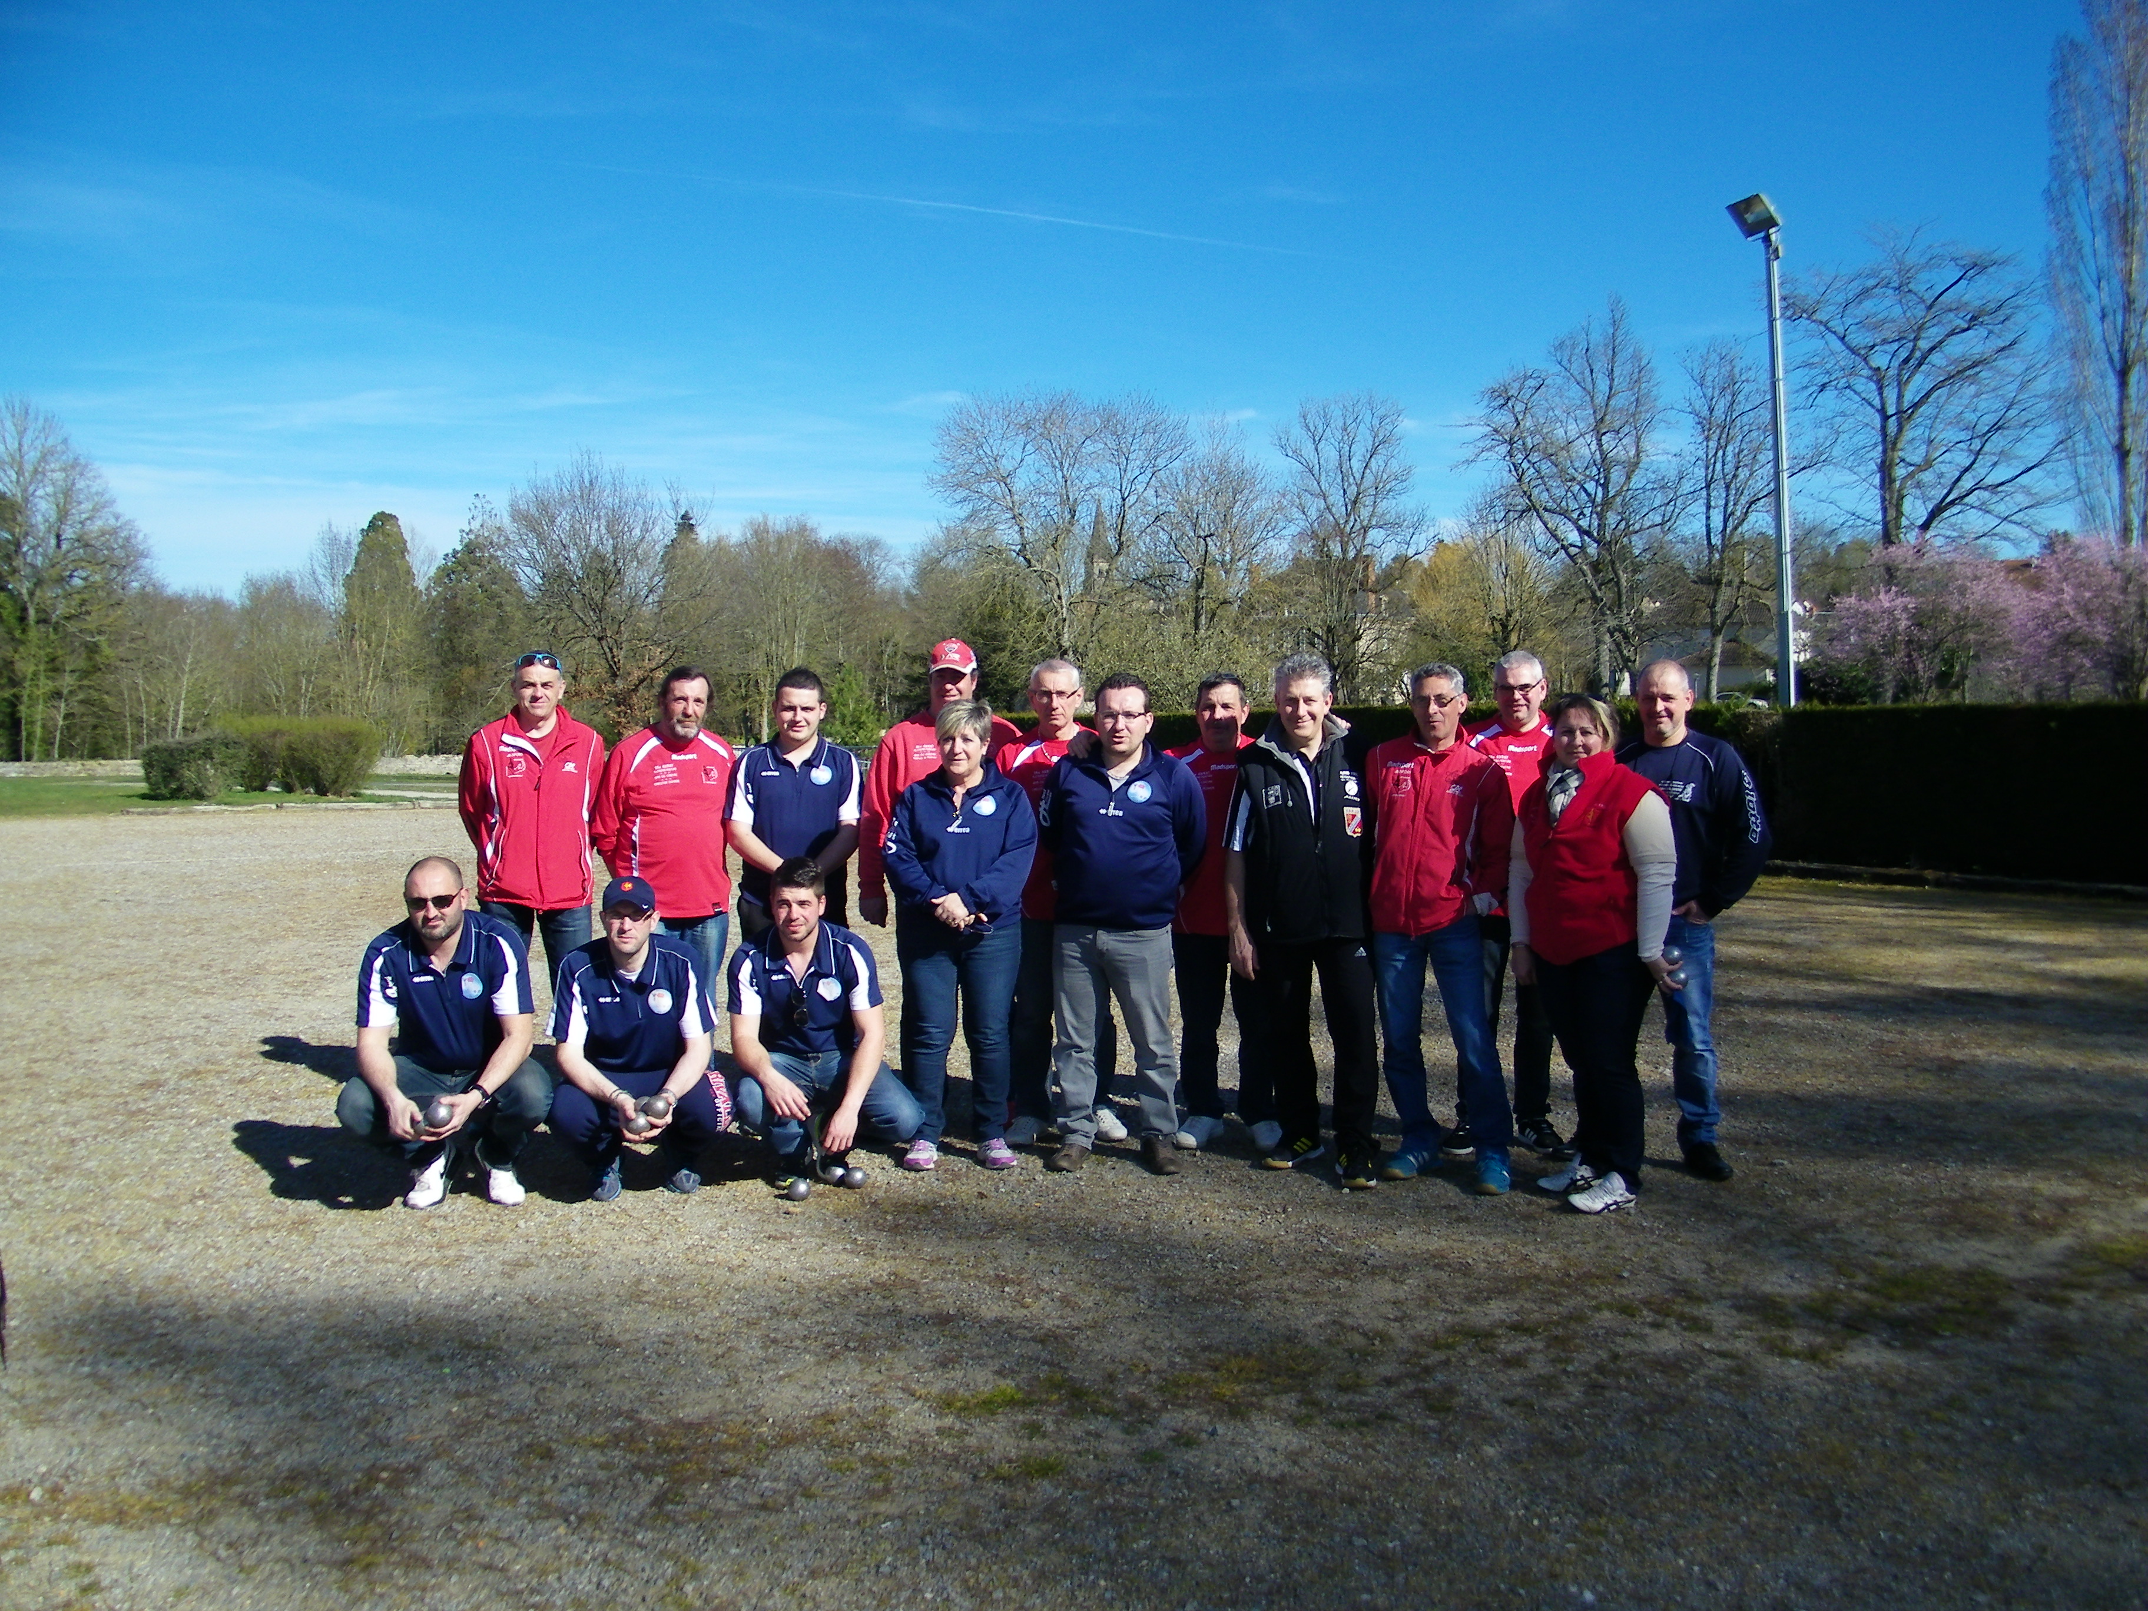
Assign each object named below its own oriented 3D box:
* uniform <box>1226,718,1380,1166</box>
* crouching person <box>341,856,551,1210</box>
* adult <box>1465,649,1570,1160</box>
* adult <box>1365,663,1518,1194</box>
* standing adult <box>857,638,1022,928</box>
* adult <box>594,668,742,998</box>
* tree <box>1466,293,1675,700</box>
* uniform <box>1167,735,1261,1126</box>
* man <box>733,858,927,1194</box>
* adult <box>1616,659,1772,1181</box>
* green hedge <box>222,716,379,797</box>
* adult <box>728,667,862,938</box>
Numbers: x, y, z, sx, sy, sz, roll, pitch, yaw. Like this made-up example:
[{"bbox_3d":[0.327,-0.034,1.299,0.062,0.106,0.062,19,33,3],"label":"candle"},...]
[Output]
[{"bbox_3d":[0.788,0.465,5.980,0.540,1.540,0.350,-1,2,-3],"label":"uniform"},{"bbox_3d":[-2.108,0.726,5.900,0.690,1.118,0.780,-1,3,-13],"label":"crouching person"},{"bbox_3d":[1.589,0.344,6.383,0.540,1.835,0.360,0,3,9],"label":"adult"},{"bbox_3d":[1.254,0.399,5.955,0.520,1.765,0.400,1,3,18],"label":"adult"},{"bbox_3d":[-0.474,0.326,6.500,0.620,1.870,0.360,-1,3,-3],"label":"standing adult"},{"bbox_3d":[-1.518,0.366,6.524,0.540,1.779,0.360,0,3,-9],"label":"adult"},{"bbox_3d":[15.620,-7.860,54.000,6.300,13.600,6.000,0,3,16],"label":"tree"},{"bbox_3d":[0.561,0.474,6.529,0.520,1.482,0.330,0,3,5],"label":"uniform"},{"bbox_3d":[-0.863,0.727,6.041,0.660,1.102,0.740,0,3,-10],"label":"man"},{"bbox_3d":[2.125,0.366,6.020,0.590,1.760,0.360,0,3,25],"label":"adult"},{"bbox_3d":[-16.398,-1.041,36.992,3.500,1.738,2.600,-1,3,-12],"label":"green hedge"},{"bbox_3d":[-1.029,0.384,6.400,0.530,1.780,0.330,-1,3,-9],"label":"adult"}]

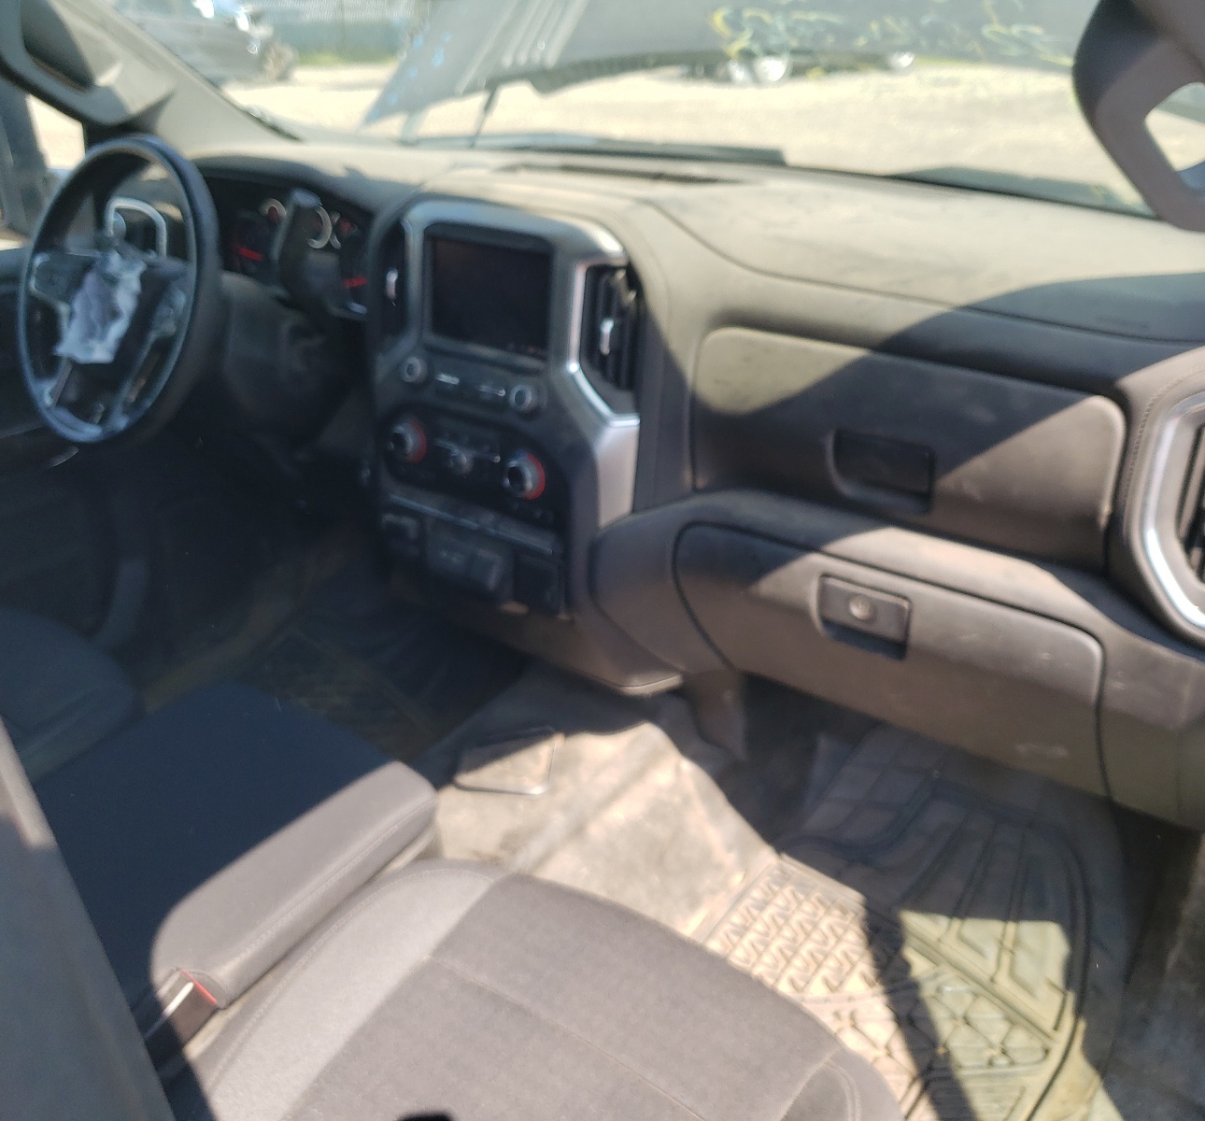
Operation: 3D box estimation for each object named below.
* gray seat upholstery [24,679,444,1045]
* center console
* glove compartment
[{"bbox_3d":[-0.415,0.306,1.122,0.360,0.130,0.400,17,31,27],"label":"gray seat upholstery"},{"bbox_3d":[-0.102,-0.164,1.365,0.380,0.490,0.190,17,21,27],"label":"center console"},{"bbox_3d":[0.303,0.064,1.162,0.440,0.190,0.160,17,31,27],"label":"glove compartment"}]

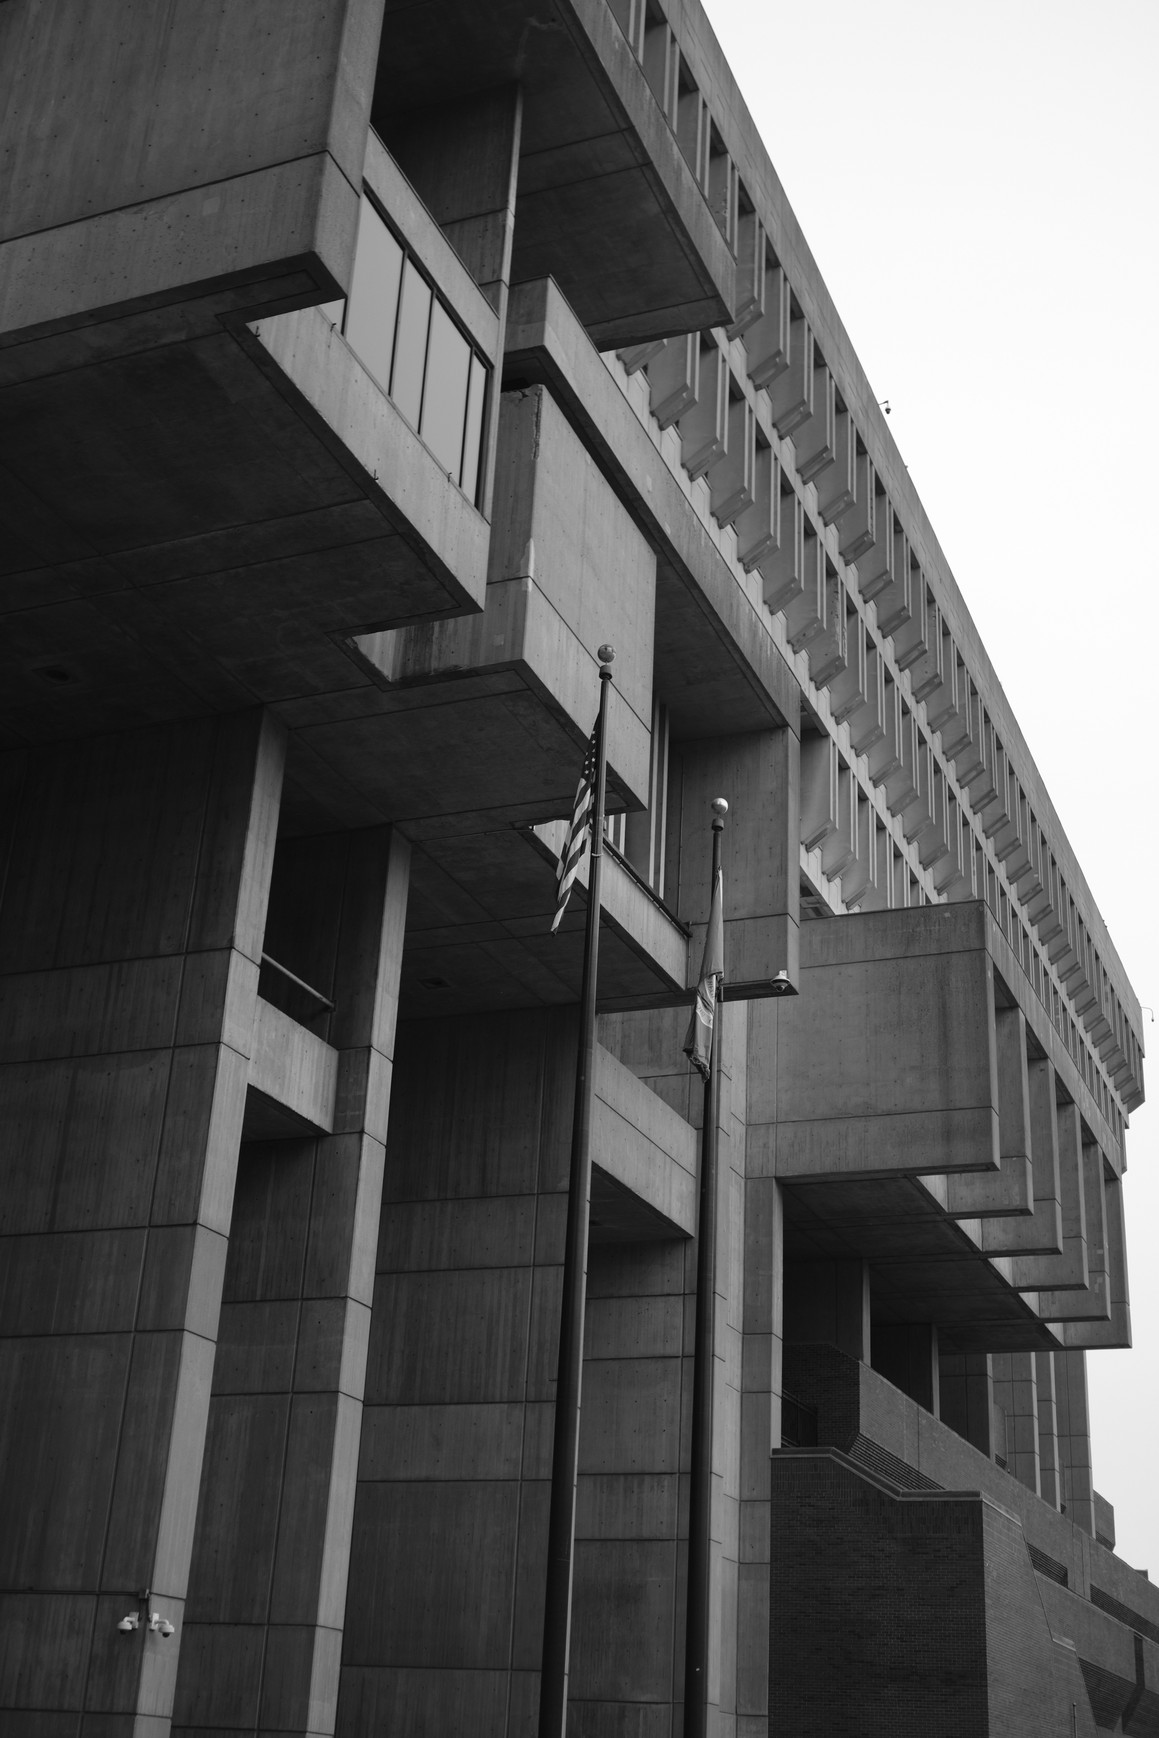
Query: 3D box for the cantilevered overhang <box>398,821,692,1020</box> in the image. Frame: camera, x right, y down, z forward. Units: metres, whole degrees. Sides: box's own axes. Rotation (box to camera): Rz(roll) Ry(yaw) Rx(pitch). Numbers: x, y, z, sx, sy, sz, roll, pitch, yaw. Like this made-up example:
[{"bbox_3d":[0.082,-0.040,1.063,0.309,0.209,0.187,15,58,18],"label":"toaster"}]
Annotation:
[{"bbox_3d":[-1.935,0.708,39.356,5.772,1.288,8.414,-7,-26,21],"label":"cantilevered overhang"}]

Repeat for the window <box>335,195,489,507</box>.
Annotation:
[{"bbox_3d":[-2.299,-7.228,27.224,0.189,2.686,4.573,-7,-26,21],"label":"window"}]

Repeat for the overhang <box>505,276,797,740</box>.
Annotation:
[{"bbox_3d":[0.965,-6.088,38.560,2.664,1.465,14.308,-7,-26,21],"label":"overhang"}]

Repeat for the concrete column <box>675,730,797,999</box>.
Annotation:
[{"bbox_3d":[3.409,-0.091,42.581,2.498,5.916,0.877,-7,-26,21],"label":"concrete column"}]

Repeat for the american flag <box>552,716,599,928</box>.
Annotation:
[{"bbox_3d":[-0.022,-0.624,25.071,0.600,3.060,0.350,3,-24,1],"label":"american flag"}]

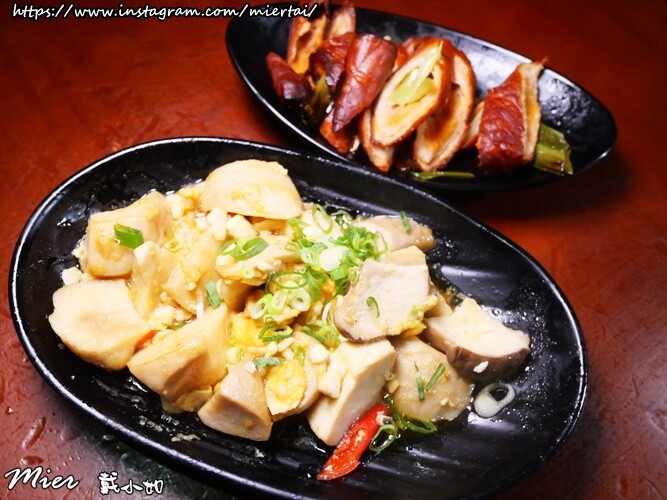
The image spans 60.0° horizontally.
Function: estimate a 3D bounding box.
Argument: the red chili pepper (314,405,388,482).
[{"bbox_3d":[0.009,0.079,0.238,0.040,0.011,0.015,-38,62,-25],"label":"red chili pepper"}]

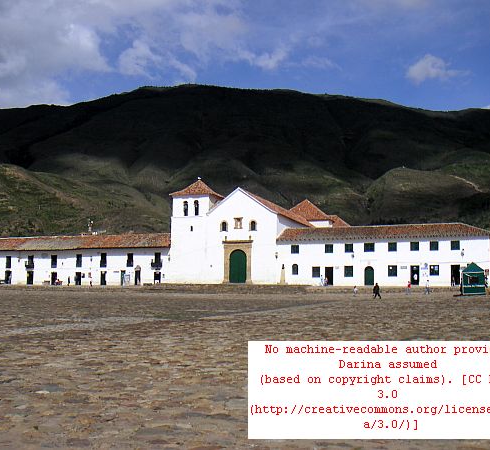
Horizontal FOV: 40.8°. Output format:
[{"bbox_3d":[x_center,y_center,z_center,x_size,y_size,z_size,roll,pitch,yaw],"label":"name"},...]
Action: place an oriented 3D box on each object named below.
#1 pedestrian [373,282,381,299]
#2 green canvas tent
[{"bbox_3d":[14.081,7.024,70.000,0.740,1.700,0.520,0,-5,0],"label":"pedestrian"},{"bbox_3d":[26.433,6.219,76.000,2.500,3.700,2.500,-2,-5,18],"label":"green canvas tent"}]

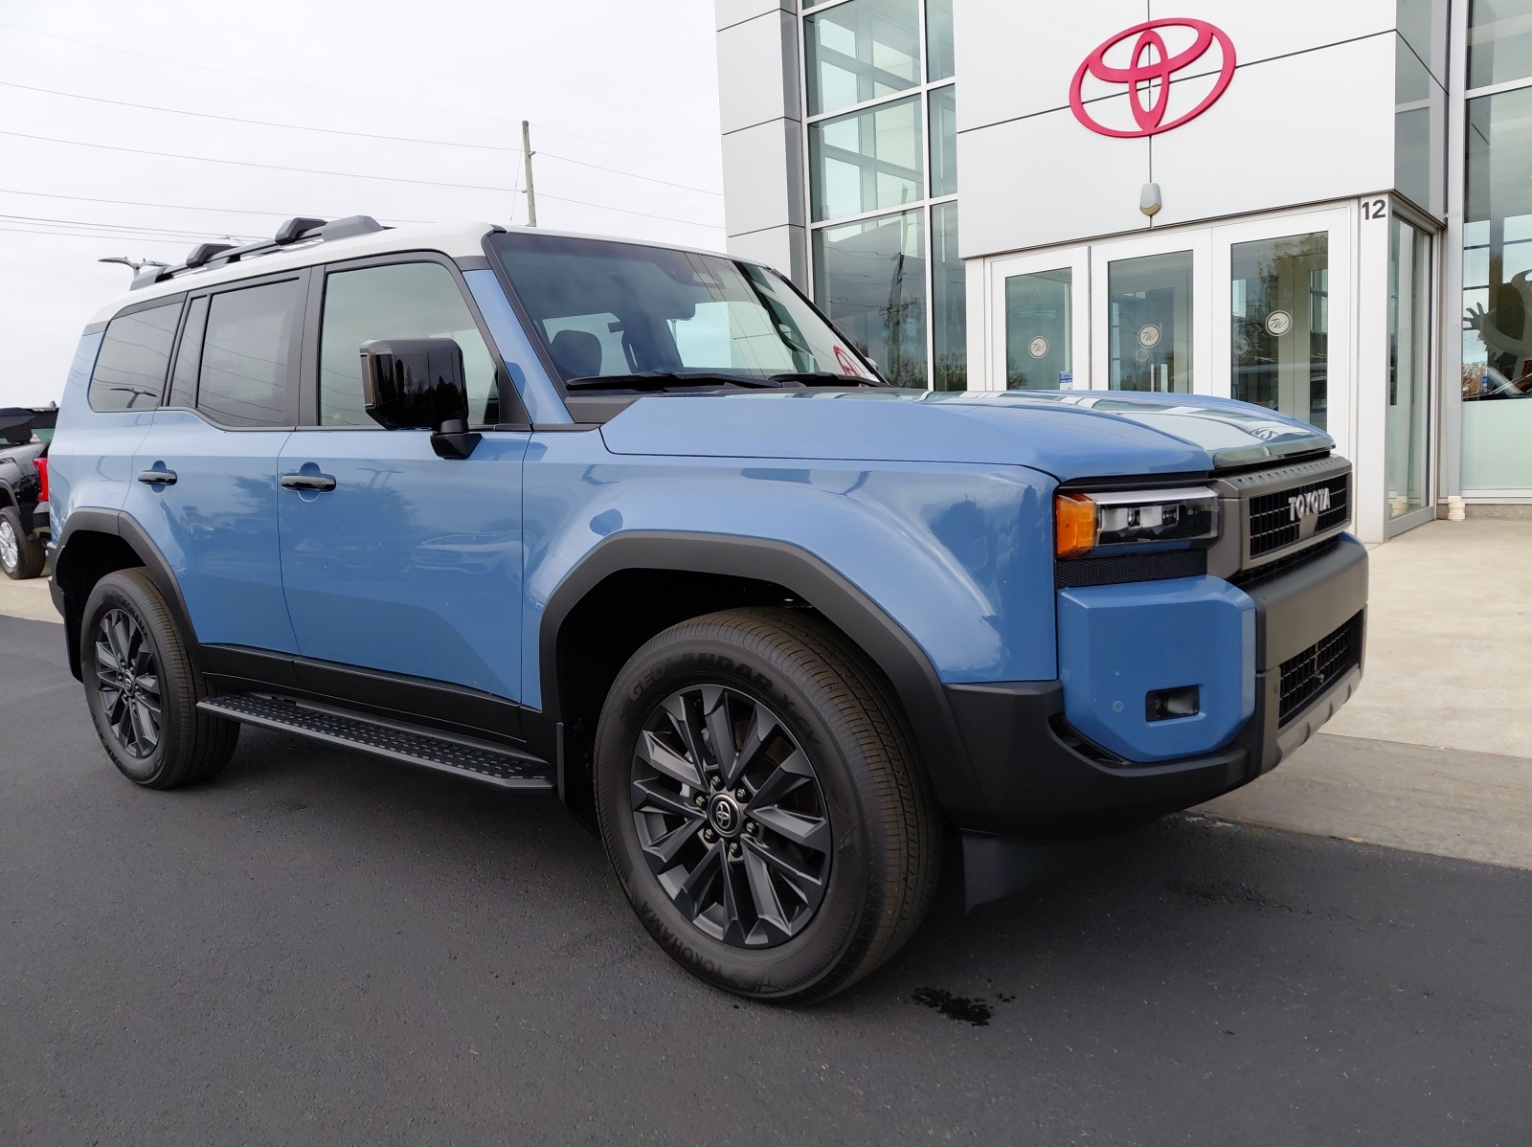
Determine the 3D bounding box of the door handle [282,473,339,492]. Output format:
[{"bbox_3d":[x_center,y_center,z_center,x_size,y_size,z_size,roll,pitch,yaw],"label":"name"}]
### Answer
[{"bbox_3d":[-1.326,-0.265,3.207,0.255,0.045,0.050,4,8,37],"label":"door handle"}]

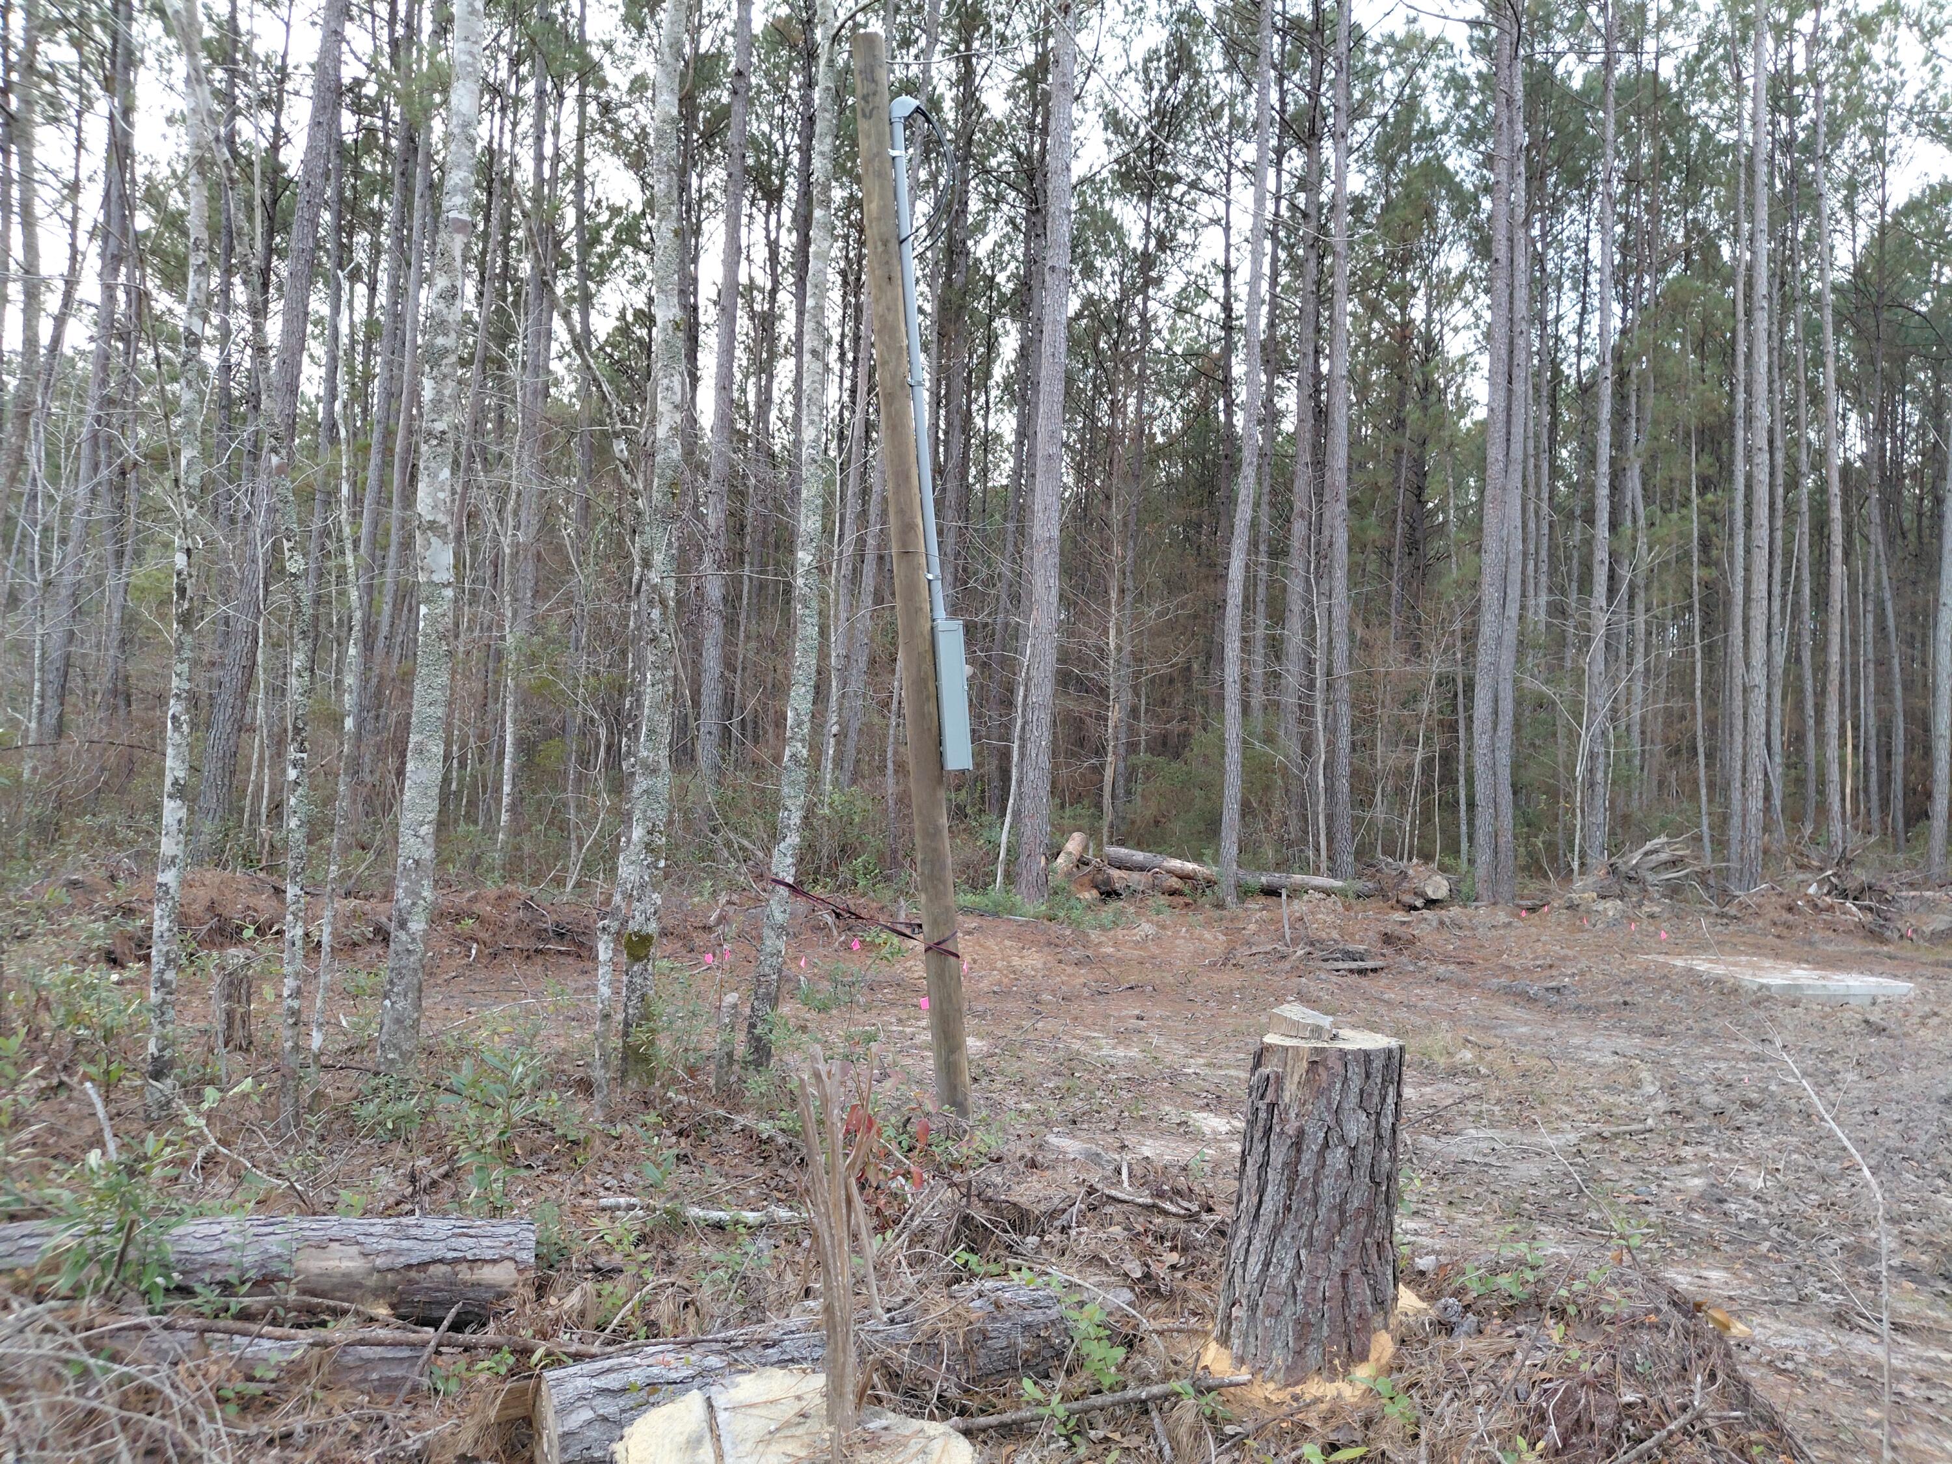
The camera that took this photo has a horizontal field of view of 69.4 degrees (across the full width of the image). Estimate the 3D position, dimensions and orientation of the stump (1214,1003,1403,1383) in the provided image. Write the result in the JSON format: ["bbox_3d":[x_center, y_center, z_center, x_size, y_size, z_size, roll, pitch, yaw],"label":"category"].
[{"bbox_3d":[0.859,1.175,3.650,0.420,0.860,0.420,3,-3,0],"label":"stump"}]

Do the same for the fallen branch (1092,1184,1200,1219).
[{"bbox_3d":[0.603,1.674,5.025,0.384,0.050,0.070,5,-1,23],"label":"fallen branch"}]

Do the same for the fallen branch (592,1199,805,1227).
[{"bbox_3d":[-0.968,1.672,4.900,0.753,0.050,0.060,0,-3,8],"label":"fallen branch"}]

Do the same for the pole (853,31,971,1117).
[{"bbox_3d":[-0.317,-0.810,6.775,0.160,5.234,0.160,-5,-3,0],"label":"pole"}]

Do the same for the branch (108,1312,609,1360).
[{"bbox_3d":[-1.581,1.516,3.550,1.344,0.060,0.075,0,-3,6],"label":"branch"}]

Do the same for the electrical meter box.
[{"bbox_3d":[-0.113,-0.174,6.720,0.130,0.710,0.340,-3,-3,-9],"label":"electrical meter box"}]

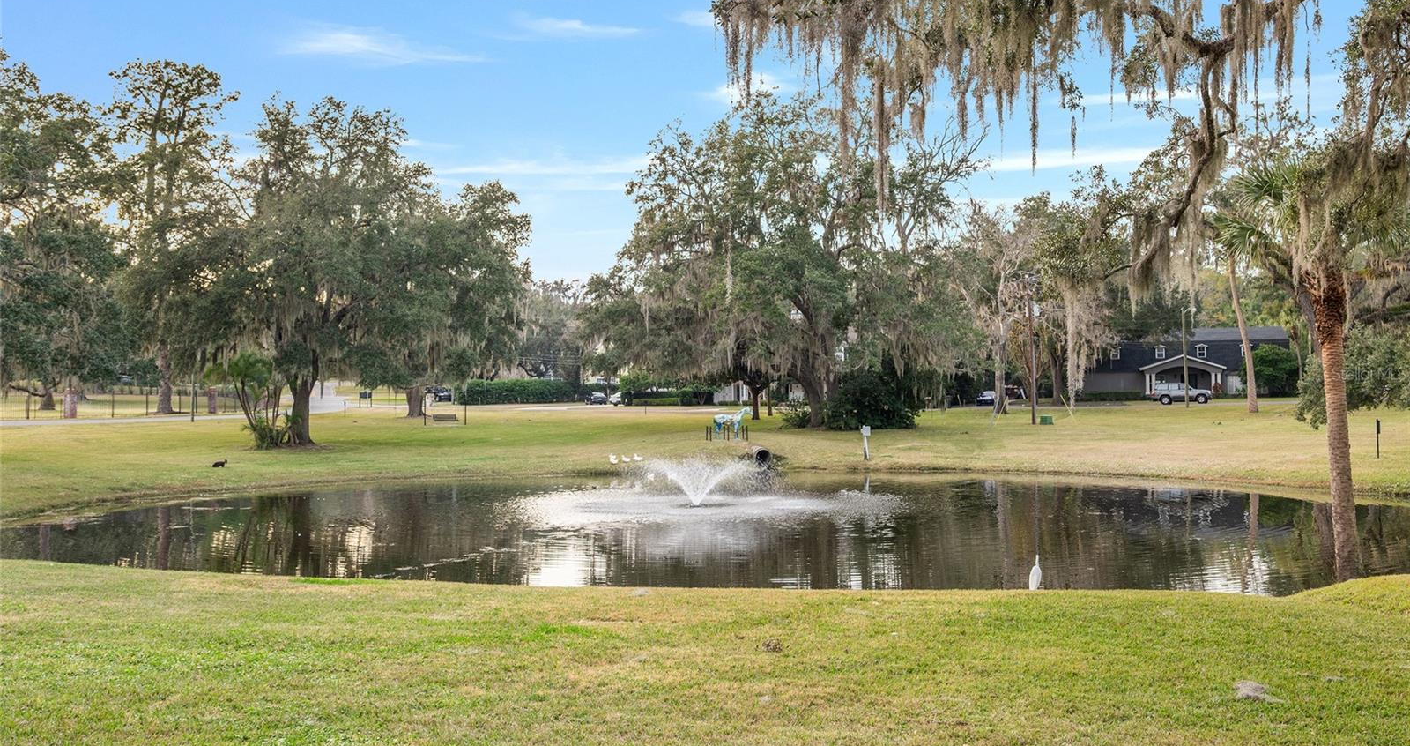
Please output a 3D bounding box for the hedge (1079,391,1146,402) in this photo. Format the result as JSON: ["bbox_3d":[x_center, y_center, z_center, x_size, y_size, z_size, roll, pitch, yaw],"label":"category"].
[{"bbox_3d":[35.989,2.061,121.000,5.900,0.920,1.100,-1,0,12],"label":"hedge"}]

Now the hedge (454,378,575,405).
[{"bbox_3d":[-23.157,2.281,167.000,15.000,2.950,1.800,-1,0,-30],"label":"hedge"}]

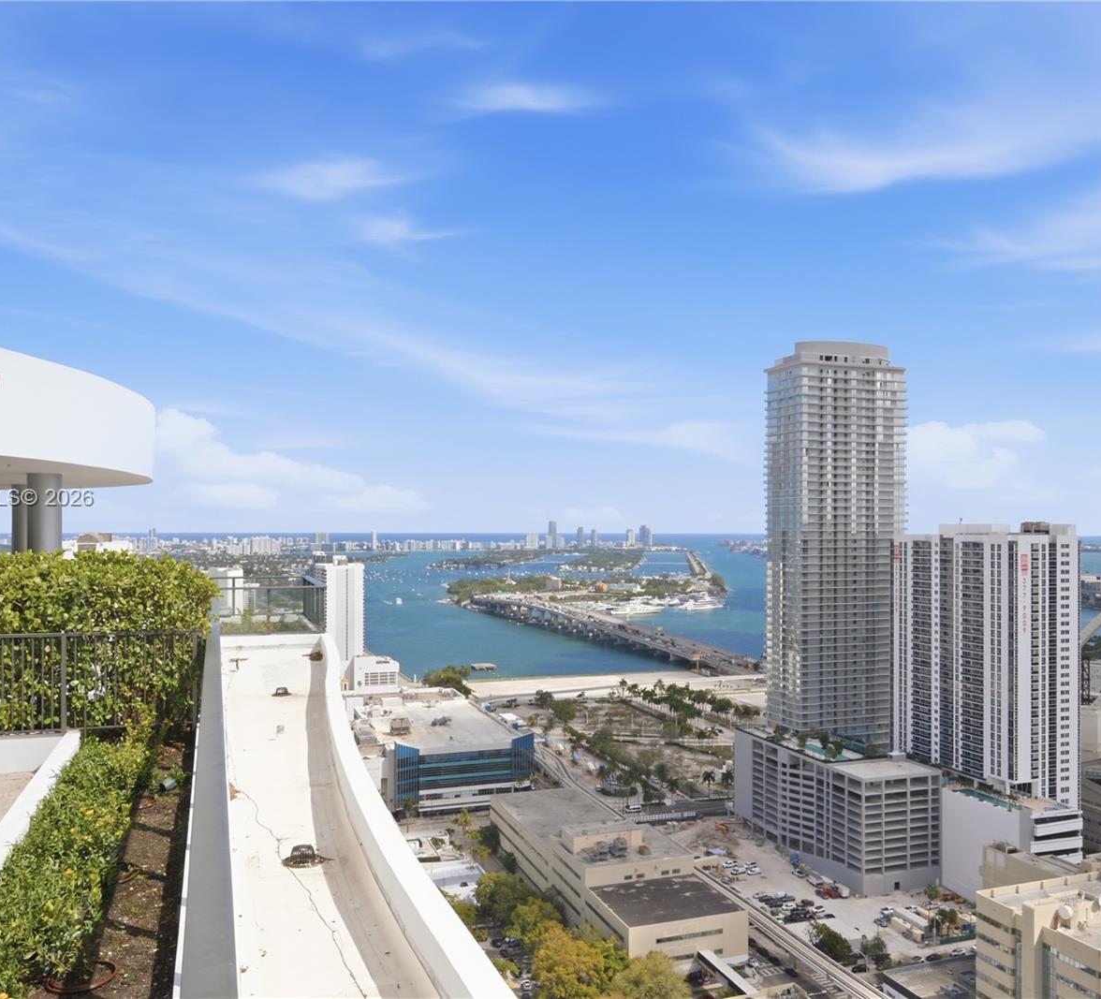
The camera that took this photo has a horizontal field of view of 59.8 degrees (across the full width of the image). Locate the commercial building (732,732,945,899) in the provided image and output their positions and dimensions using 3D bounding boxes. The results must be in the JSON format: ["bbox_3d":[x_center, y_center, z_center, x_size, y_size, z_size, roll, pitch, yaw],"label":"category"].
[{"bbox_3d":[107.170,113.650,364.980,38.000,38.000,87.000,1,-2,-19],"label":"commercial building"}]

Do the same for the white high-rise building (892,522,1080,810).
[{"bbox_3d":[149.570,53.810,331.750,25.500,90.500,58.500,1,-2,-19],"label":"white high-rise building"}]

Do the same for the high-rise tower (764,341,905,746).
[{"bbox_3d":[121.290,16.970,408.340,53.500,162.000,25.500,1,-2,-19],"label":"high-rise tower"}]

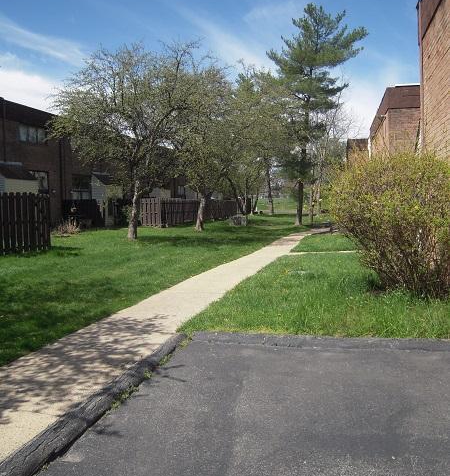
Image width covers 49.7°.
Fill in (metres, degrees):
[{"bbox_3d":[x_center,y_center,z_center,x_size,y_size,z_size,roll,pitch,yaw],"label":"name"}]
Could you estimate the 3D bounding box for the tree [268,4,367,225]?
[{"bbox_3d":[5.995,-8.024,31.798,6.300,14.350,6.200,-1,4,0],"label":"tree"}]

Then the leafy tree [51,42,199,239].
[{"bbox_3d":[-4.350,-4.150,21.006,6.400,8.410,6.200,-1,4,0],"label":"leafy tree"}]

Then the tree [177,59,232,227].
[{"bbox_3d":[-1.144,-4.995,27.079,4.000,9.170,4.000,-1,4,0],"label":"tree"}]

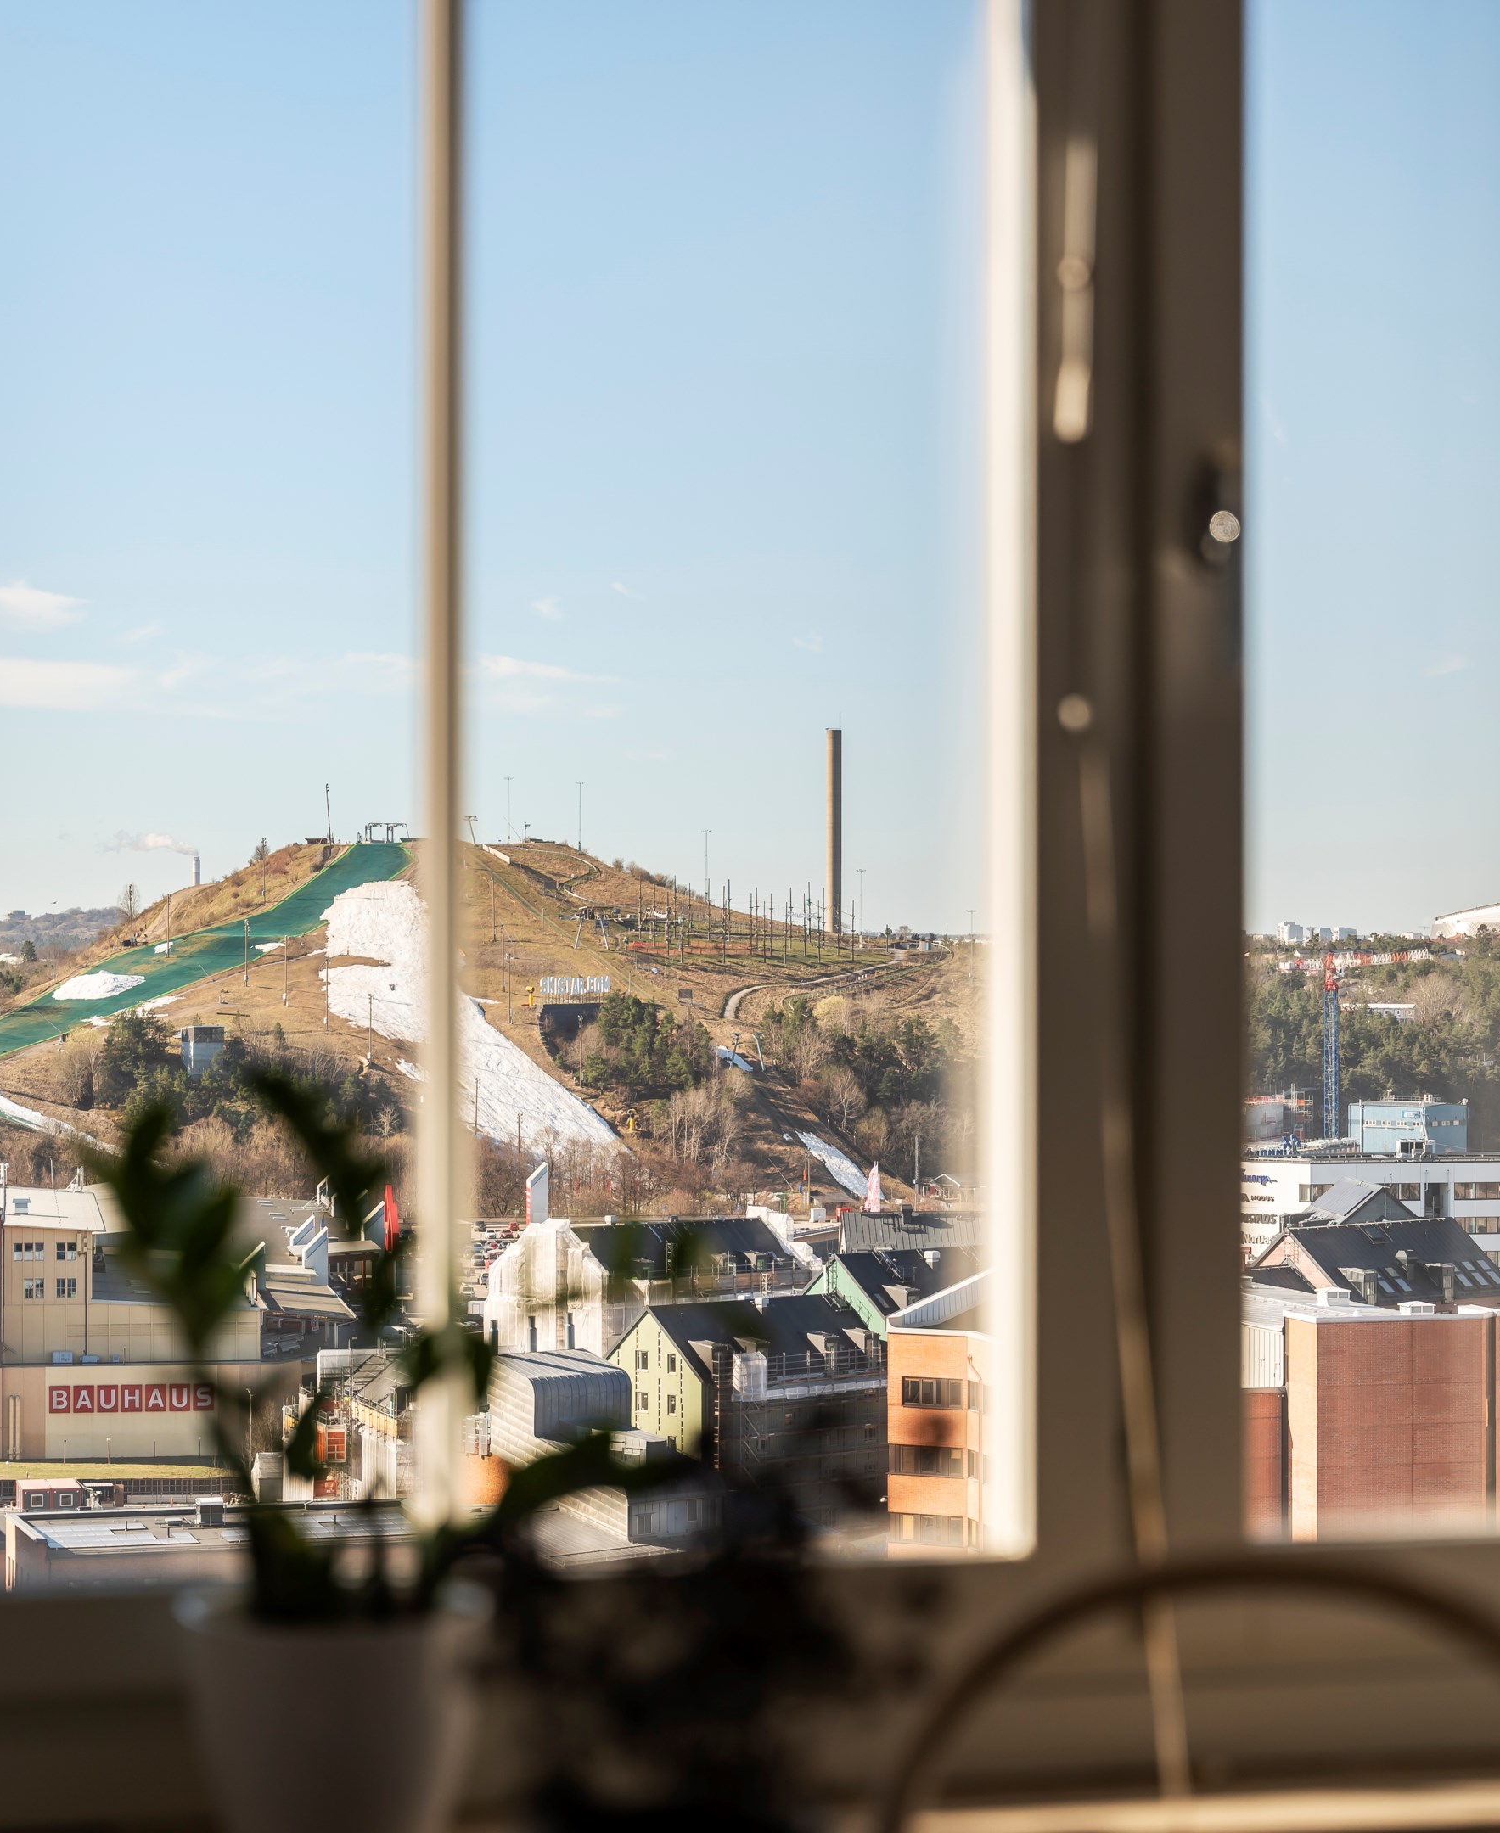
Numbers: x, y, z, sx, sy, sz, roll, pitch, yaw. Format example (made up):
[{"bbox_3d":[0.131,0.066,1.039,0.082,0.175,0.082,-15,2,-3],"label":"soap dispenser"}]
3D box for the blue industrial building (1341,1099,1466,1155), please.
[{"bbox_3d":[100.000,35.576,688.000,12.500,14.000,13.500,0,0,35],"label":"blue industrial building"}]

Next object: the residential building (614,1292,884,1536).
[{"bbox_3d":[-0.200,39.593,346.400,19.500,20.300,12.500,0,0,-41],"label":"residential building"}]

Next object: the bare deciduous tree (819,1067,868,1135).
[{"bbox_3d":[19.400,37.846,930.000,9.700,13.700,9.700,0,0,0],"label":"bare deciduous tree"}]

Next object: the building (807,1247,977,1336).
[{"bbox_3d":[14.200,39.649,395.500,17.000,20.400,13.000,0,0,-40],"label":"building"}]

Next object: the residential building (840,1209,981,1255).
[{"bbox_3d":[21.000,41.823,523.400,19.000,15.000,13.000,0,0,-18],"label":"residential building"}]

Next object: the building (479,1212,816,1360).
[{"bbox_3d":[-9.000,40.210,447.300,27.500,20.500,17.500,0,0,-40],"label":"building"}]

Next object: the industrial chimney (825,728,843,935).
[{"bbox_3d":[24.100,-23.510,1300.000,4.800,61.000,4.800,0,0,0],"label":"industrial chimney"}]

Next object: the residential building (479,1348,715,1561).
[{"bbox_3d":[-10.900,39.497,325.000,10.500,14.000,20.000,0,0,-30],"label":"residential building"}]

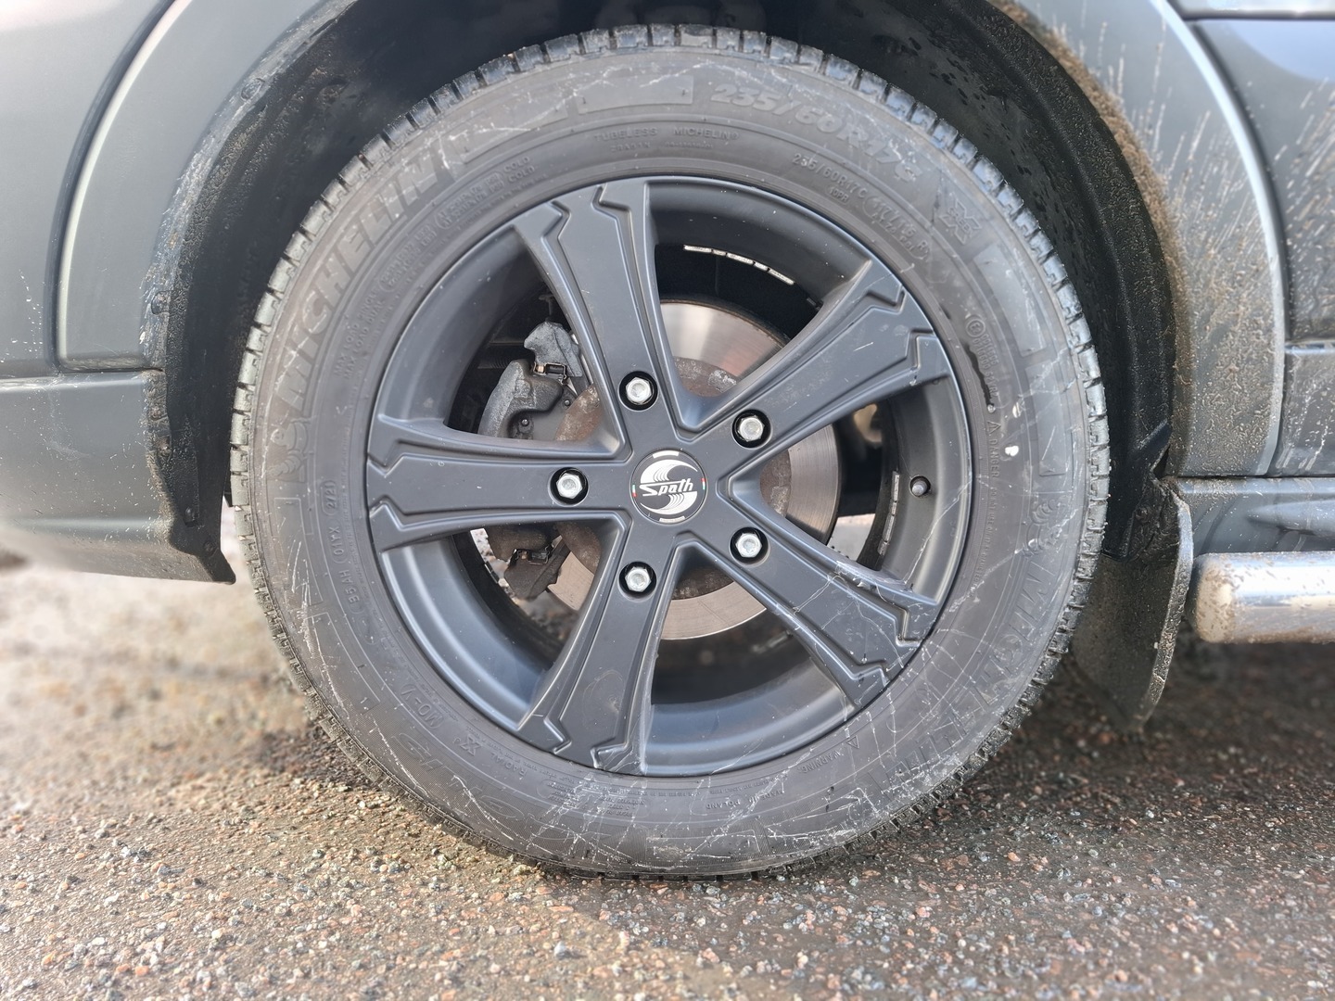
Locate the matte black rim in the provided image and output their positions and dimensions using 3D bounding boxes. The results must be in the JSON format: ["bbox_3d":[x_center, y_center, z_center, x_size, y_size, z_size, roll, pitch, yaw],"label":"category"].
[{"bbox_3d":[0.003,-0.019,0.786,0.470,0.470,0.200,0,5,1],"label":"matte black rim"}]

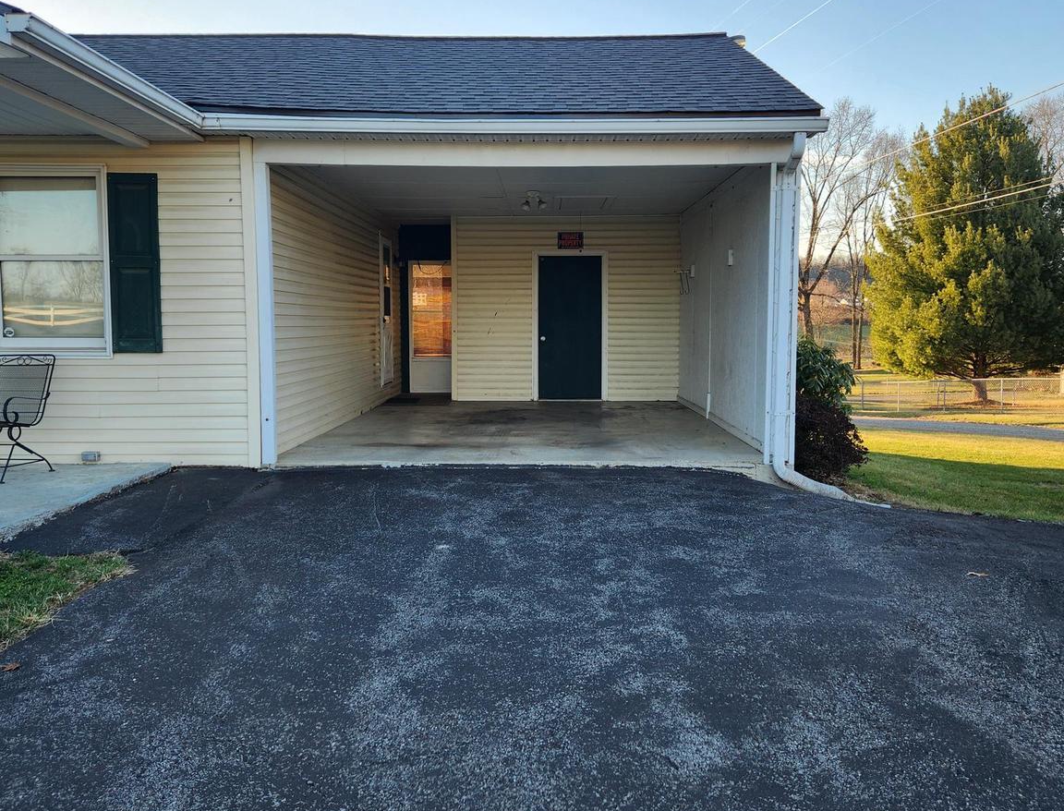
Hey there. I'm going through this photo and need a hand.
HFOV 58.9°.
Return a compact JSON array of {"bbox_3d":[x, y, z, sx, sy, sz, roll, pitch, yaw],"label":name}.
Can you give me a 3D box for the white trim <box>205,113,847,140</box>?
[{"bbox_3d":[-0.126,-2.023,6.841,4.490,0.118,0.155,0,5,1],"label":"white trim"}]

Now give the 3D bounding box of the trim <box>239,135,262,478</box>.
[{"bbox_3d":[-2.174,-0.777,7.324,0.100,2.562,0.050,0,5,1],"label":"trim"}]

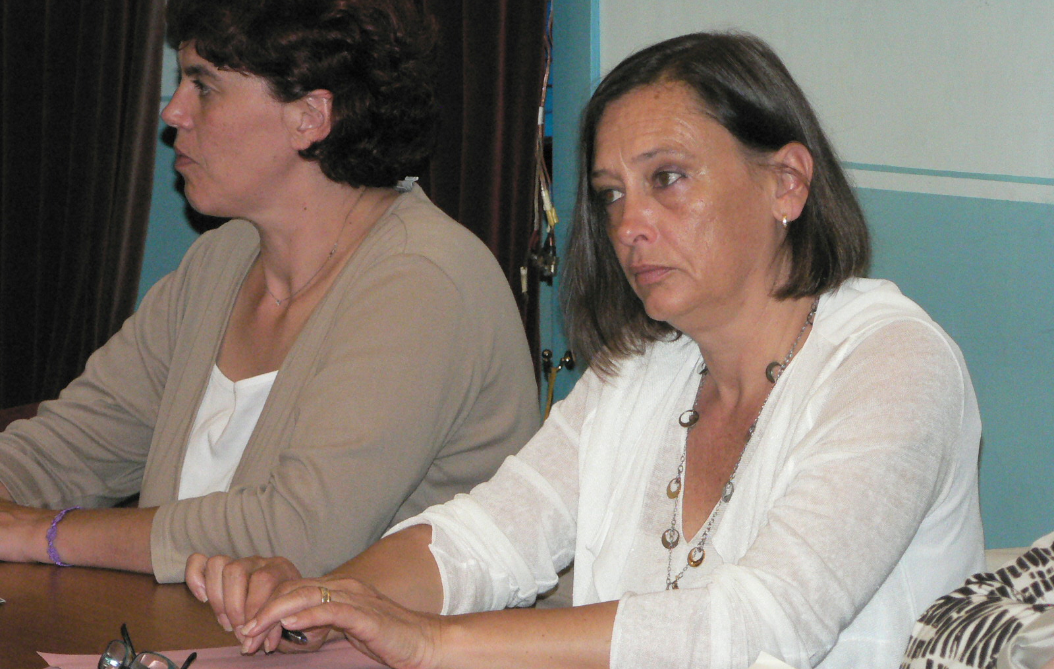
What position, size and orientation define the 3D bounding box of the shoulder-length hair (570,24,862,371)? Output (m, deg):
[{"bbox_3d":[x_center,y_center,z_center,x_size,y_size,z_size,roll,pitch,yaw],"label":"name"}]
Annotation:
[{"bbox_3d":[0.152,-0.104,3.580,0.220,0.270,0.230,-4,4,44],"label":"shoulder-length hair"}]

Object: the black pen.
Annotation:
[{"bbox_3d":[-0.201,0.226,3.486,0.011,0.011,0.138,-5,10,-28],"label":"black pen"}]

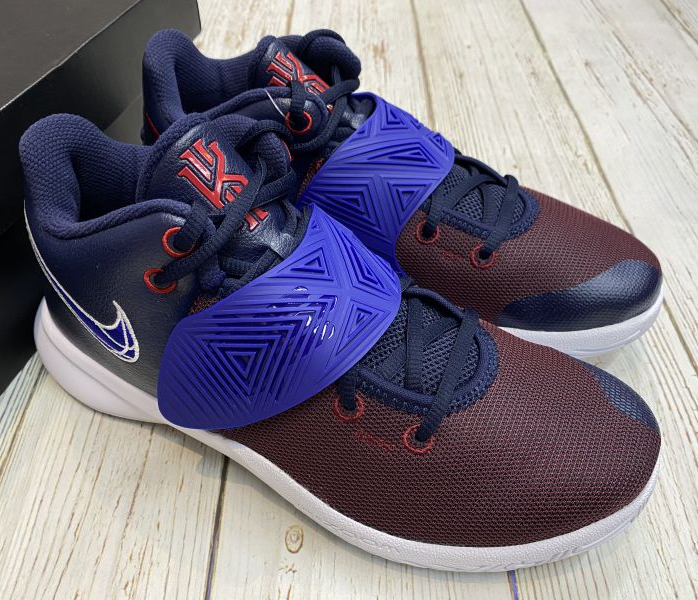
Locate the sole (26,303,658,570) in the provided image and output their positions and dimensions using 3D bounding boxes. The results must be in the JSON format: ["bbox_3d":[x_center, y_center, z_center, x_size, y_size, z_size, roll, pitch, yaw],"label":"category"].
[{"bbox_3d":[-0.014,0.037,0.273,0.297,0.047,0.114,15,50,13],"label":"sole"}]

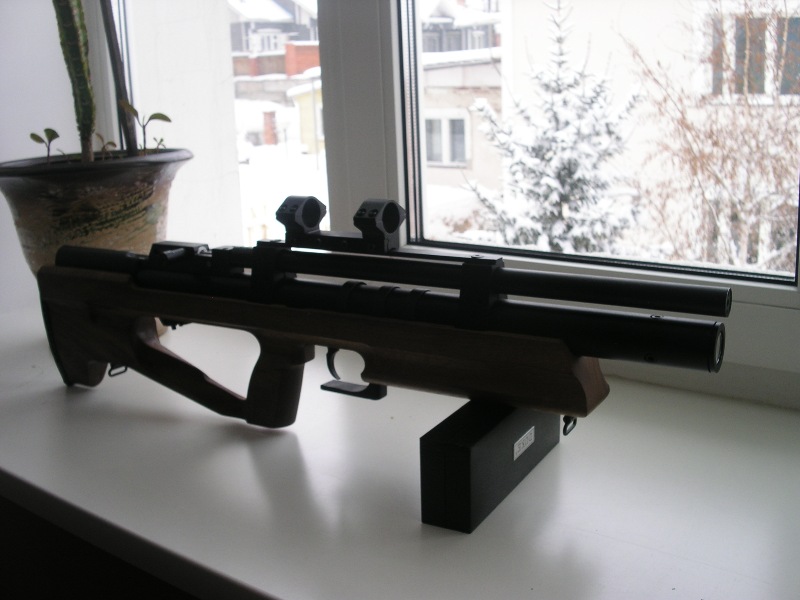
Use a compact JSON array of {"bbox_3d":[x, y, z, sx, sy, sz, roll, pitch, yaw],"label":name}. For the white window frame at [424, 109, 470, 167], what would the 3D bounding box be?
[{"bbox_3d":[1.165,-4.058,22.000,1.420,1.460,0.150,7,17,30],"label":"white window frame"}]

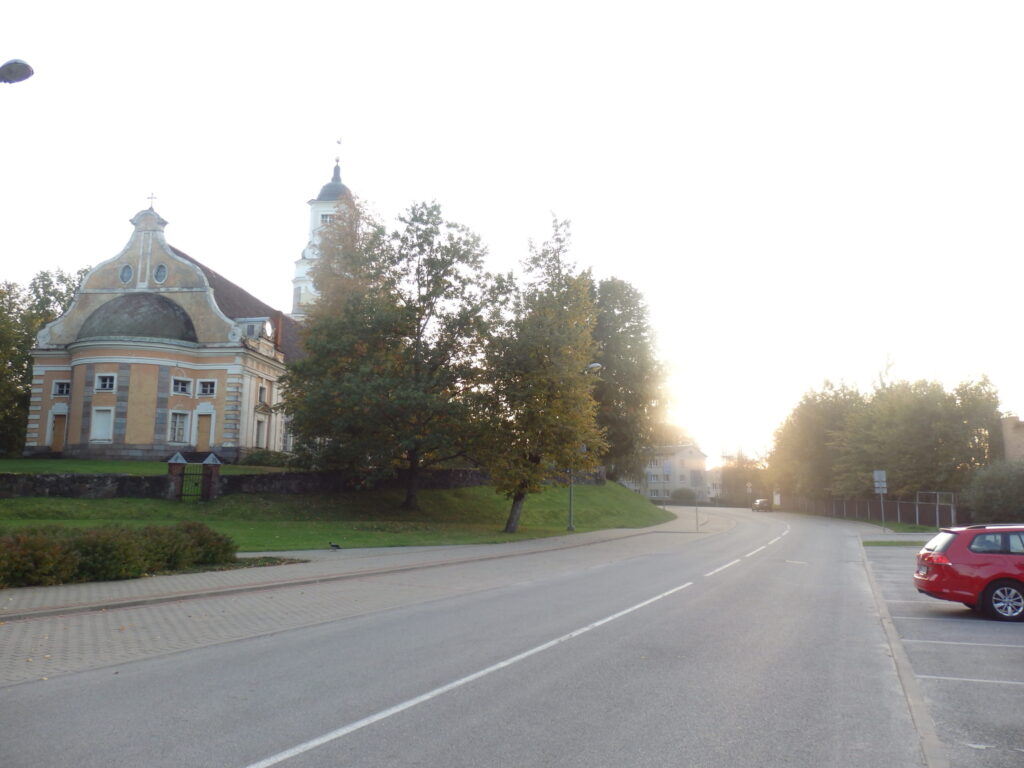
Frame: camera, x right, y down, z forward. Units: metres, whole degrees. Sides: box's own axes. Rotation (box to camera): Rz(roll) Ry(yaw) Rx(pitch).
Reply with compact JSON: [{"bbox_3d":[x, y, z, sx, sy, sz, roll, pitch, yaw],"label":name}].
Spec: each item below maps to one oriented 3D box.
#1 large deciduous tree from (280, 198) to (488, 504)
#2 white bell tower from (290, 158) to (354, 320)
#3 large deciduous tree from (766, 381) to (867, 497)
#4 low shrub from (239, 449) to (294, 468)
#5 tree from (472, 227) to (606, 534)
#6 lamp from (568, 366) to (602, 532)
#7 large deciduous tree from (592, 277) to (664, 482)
[{"bbox_3d":[-7.515,-1.979,44.295,12.699,18.849,11.800,1,-8,0],"label":"large deciduous tree"},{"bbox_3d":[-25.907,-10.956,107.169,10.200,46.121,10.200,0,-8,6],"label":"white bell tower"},{"bbox_3d":[32.009,6.558,77.932,10.117,13.566,9.500,1,-8,0],"label":"large deciduous tree"},{"bbox_3d":[-19.244,5.853,58.108,4.400,1.565,2.800,1,-8,0],"label":"low shrub"},{"bbox_3d":[1.432,-0.619,37.911,6.562,16.173,6.200,1,-8,0],"label":"tree"},{"bbox_3d":[3.875,3.256,39.290,1.800,8.954,0.420,-3,-9,26],"label":"lamp"},{"bbox_3d":[10.915,-0.618,70.361,7.612,19.807,7.600,1,-8,0],"label":"large deciduous tree"}]

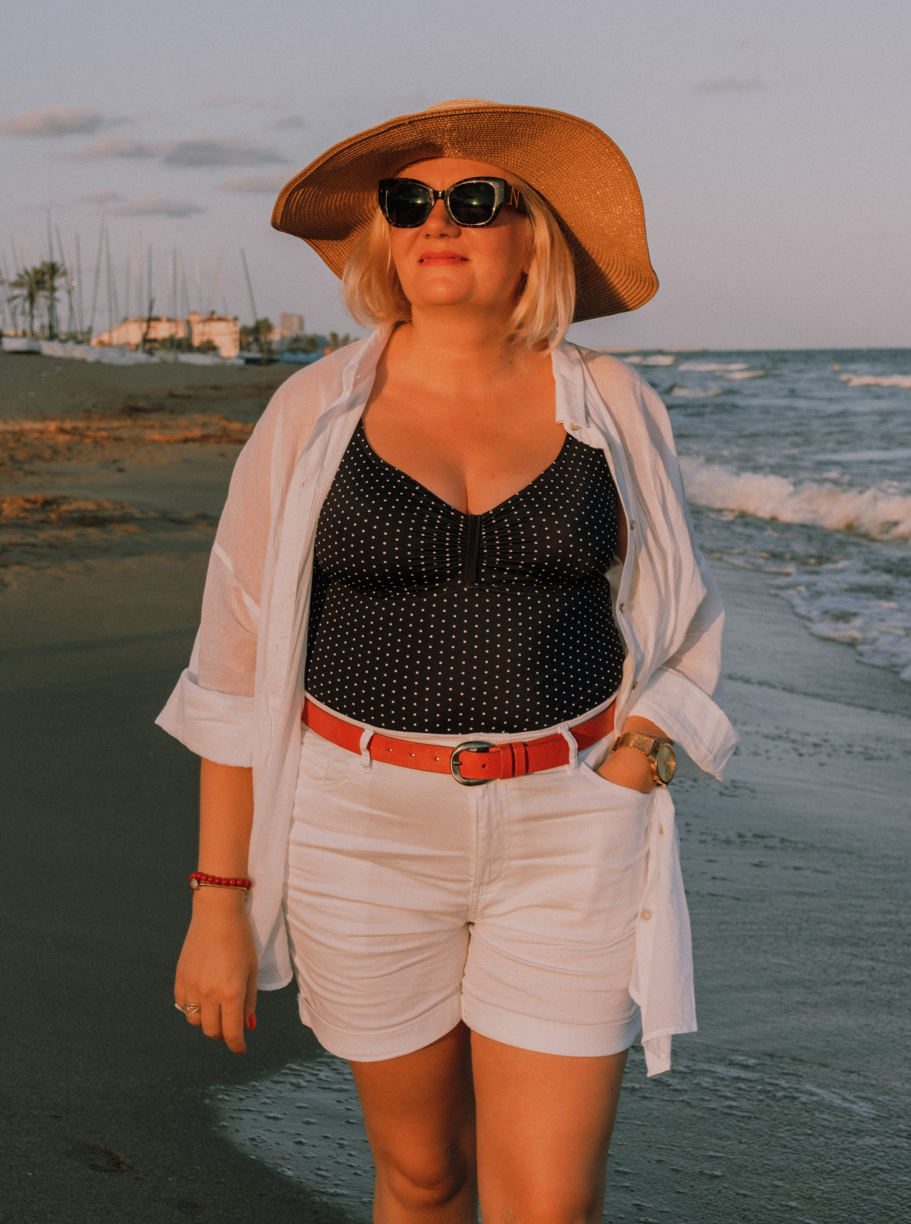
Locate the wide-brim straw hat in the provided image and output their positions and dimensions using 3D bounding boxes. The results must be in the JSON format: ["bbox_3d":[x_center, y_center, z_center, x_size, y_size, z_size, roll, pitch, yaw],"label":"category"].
[{"bbox_3d":[0.017,-0.455,2.320,0.420,0.160,0.410,2,-20,18],"label":"wide-brim straw hat"}]

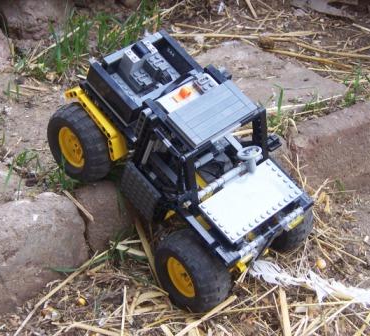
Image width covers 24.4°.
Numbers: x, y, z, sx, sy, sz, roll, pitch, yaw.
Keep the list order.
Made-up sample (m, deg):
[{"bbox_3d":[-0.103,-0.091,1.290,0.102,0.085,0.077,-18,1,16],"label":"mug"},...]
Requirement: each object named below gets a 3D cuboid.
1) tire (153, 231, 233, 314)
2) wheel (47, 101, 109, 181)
[{"bbox_3d":[0.006,0.100,0.828,0.042,0.082,0.082,-27,47,-29],"label":"tire"},{"bbox_3d":[-0.105,-0.026,0.875,0.042,0.082,0.082,-30,48,-32],"label":"wheel"}]

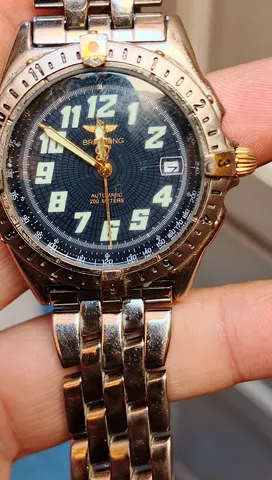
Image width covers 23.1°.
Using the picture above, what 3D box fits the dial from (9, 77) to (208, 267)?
[{"bbox_3d":[-0.005,-0.011,0.107,0.032,0.032,0.003,-4,12,2],"label":"dial"}]

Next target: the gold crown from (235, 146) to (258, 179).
[{"bbox_3d":[0.018,-0.012,0.107,0.004,0.005,0.005,-4,12,2],"label":"gold crown"}]

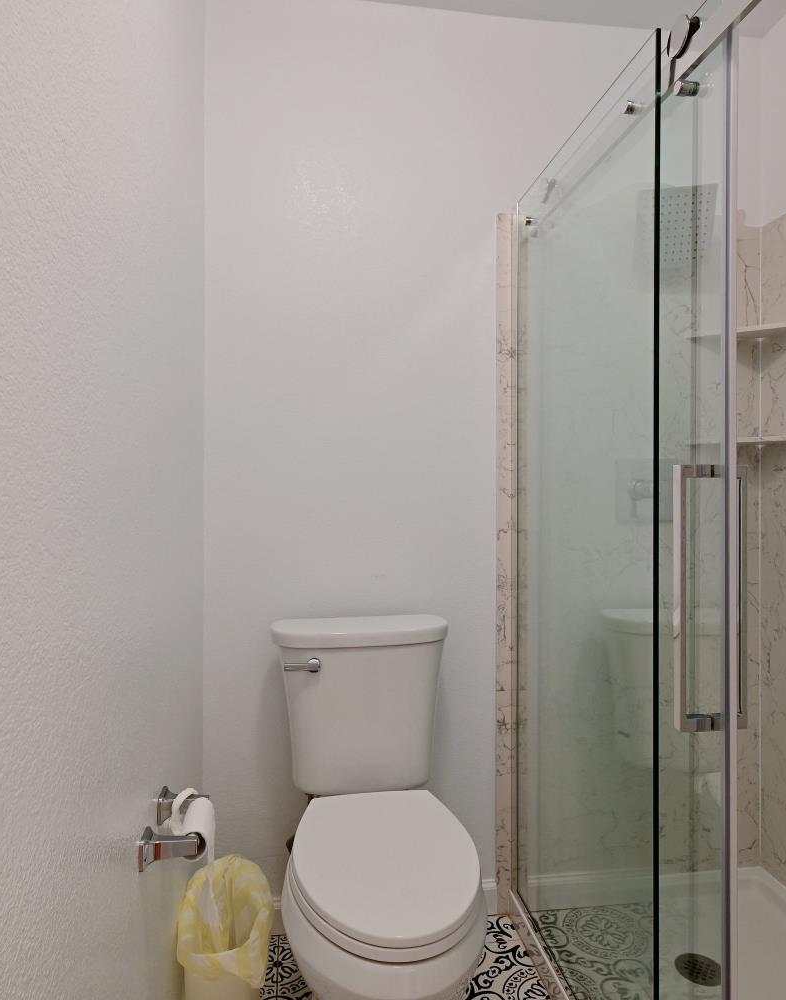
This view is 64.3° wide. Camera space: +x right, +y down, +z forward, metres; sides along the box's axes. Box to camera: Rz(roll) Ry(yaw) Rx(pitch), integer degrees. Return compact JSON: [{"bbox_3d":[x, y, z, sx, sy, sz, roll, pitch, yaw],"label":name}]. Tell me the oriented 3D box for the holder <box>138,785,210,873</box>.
[{"bbox_3d":[-0.351,0.527,1.020,0.080,0.046,0.182,0,1,-9],"label":"holder"}]

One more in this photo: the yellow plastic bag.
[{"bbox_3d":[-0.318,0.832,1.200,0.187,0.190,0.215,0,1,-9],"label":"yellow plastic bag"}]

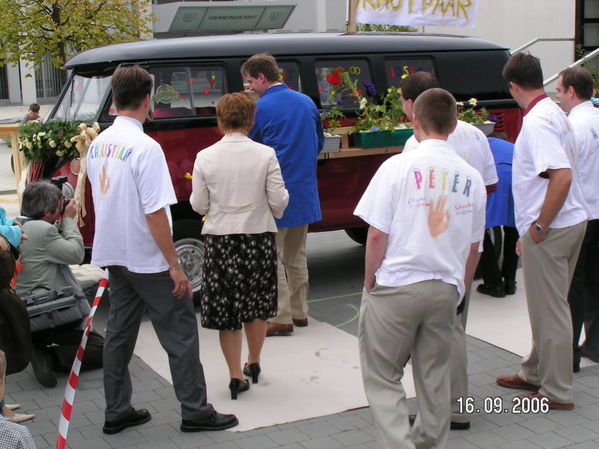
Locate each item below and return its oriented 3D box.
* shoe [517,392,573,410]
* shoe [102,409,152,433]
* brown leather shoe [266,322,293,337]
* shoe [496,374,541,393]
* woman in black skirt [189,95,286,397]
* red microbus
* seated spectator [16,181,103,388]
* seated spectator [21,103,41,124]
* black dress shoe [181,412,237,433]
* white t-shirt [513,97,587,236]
[{"bbox_3d":[1.257,0.859,5.289,0.285,0.110,0.105,3,10,26],"label":"shoe"},{"bbox_3d":[-0.855,0.936,5.142,0.105,0.115,0.285,8,13,44],"label":"shoe"},{"bbox_3d":[-0.187,0.657,6.744,0.285,0.110,0.105,-1,9,4],"label":"brown leather shoe"},{"bbox_3d":[1.196,0.816,5.565,0.285,0.110,0.105,5,11,33],"label":"shoe"},{"bbox_3d":[-0.303,0.104,5.503,0.500,1.610,0.380,-1,9,0],"label":"woman in black skirt"},{"bbox_3d":[-0.144,-0.573,8.540,4.260,1.950,1.750,-7,11,-30],"label":"red microbus"},{"bbox_3d":[-1.305,0.310,5.917,0.720,1.120,0.530,-10,13,-42],"label":"seated spectator"},{"bbox_3d":[-4.100,-1.269,15.996,0.460,1.160,0.620,-3,9,-10],"label":"seated spectator"},{"bbox_3d":[-0.440,0.937,5.071,0.290,0.115,0.108,-3,9,-9],"label":"black dress shoe"},{"bbox_3d":[1.256,-0.286,5.196,0.300,0.680,0.470,3,10,25],"label":"white t-shirt"}]

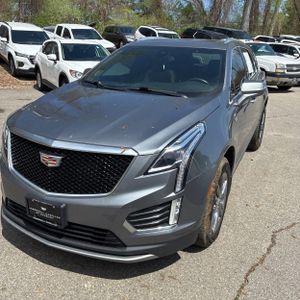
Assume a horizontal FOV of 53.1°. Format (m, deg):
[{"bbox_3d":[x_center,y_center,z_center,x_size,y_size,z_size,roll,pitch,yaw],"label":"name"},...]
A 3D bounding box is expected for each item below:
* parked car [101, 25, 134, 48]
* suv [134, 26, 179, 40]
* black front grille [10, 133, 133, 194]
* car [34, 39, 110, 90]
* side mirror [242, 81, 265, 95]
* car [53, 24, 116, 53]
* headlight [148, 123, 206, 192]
[{"bbox_3d":[-2.058,-8.901,23.865,1.900,1.770,4.750,-11,25,-34],"label":"parked car"},{"bbox_3d":[0.735,-5.628,16.355,1.860,1.700,4.600,-7,27,-26],"label":"suv"},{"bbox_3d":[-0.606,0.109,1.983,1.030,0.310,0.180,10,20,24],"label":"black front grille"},{"bbox_3d":[-2.257,-2.611,9.477,1.840,1.680,4.500,-9,21,-31],"label":"car"},{"bbox_3d":[0.945,-0.567,2.750,0.210,0.130,0.130,10,20,24],"label":"side mirror"},{"bbox_3d":[-3.635,-5.269,14.988,1.850,1.760,5.100,-11,26,-35],"label":"car"},{"bbox_3d":[0.184,0.054,1.925,0.250,0.400,0.460,10,20,24],"label":"headlight"}]

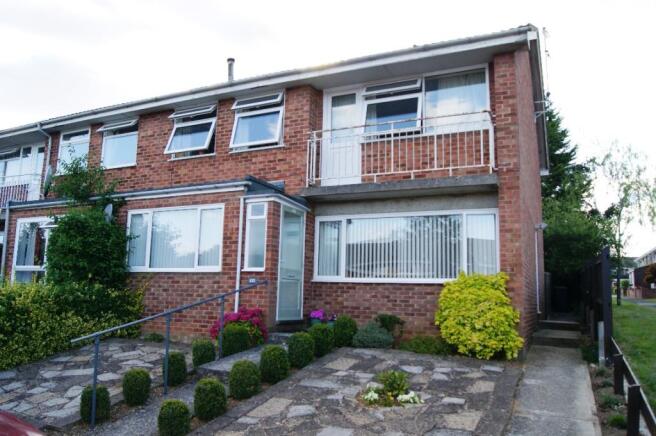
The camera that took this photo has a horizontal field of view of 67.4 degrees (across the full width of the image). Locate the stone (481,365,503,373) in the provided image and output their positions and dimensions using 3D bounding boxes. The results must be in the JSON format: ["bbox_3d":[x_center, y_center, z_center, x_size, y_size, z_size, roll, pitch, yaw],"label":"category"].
[{"bbox_3d":[2.296,2.150,6.917,0.357,0.050,0.159,-2,-1,42],"label":"stone"}]

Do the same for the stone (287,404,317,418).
[{"bbox_3d":[-0.289,2.178,5.478,0.295,0.040,0.360,-2,-1,2],"label":"stone"}]

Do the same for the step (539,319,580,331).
[{"bbox_3d":[4.688,2.178,9.955,0.740,0.160,0.500,-2,-9,24],"label":"step"}]

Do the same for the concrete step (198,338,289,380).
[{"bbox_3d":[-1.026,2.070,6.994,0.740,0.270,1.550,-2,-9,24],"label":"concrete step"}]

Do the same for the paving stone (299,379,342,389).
[{"bbox_3d":[-0.090,2.235,6.640,0.600,0.040,0.230,0,-1,14],"label":"paving stone"}]

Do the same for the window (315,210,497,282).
[{"bbox_3d":[1.310,0.507,8.977,3.400,1.230,0.100,-3,-9,25],"label":"window"}]

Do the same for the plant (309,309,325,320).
[{"bbox_3d":[-0.213,1.790,9.119,0.300,0.220,0.280,-3,-9,25],"label":"plant"}]

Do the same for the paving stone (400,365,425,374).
[{"bbox_3d":[1.191,2.158,6.921,0.310,0.040,0.300,-2,-2,25],"label":"paving stone"}]

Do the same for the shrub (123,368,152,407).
[{"bbox_3d":[-2.177,1.923,5.607,0.310,0.410,0.310,-2,-9,25],"label":"shrub"}]

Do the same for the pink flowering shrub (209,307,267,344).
[{"bbox_3d":[-1.488,1.764,7.937,0.980,0.660,0.520,-3,-9,25],"label":"pink flowering shrub"}]

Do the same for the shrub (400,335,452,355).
[{"bbox_3d":[1.575,2.065,8.022,0.860,0.280,0.520,-3,-9,25],"label":"shrub"}]

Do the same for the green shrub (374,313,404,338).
[{"bbox_3d":[1.076,1.890,8.600,0.510,0.470,0.430,-3,-9,25],"label":"green shrub"}]

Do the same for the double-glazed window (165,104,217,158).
[{"bbox_3d":[-2.892,-1.859,10.376,1.130,1.130,0.270,-2,-9,25],"label":"double-glazed window"}]

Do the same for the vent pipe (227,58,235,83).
[{"bbox_3d":[-2.077,-3.110,10.453,0.155,0.620,0.155,1,-9,0],"label":"vent pipe"}]

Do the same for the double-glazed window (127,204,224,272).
[{"bbox_3d":[-2.841,0.400,9.068,2.240,1.200,0.100,-2,-9,24],"label":"double-glazed window"}]

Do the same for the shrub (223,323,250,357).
[{"bbox_3d":[-1.405,1.877,7.520,0.430,0.520,0.430,1,-8,0],"label":"shrub"}]

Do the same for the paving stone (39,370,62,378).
[{"bbox_3d":[-3.882,2.219,6.909,0.225,0.045,0.414,-1,-2,-25],"label":"paving stone"}]

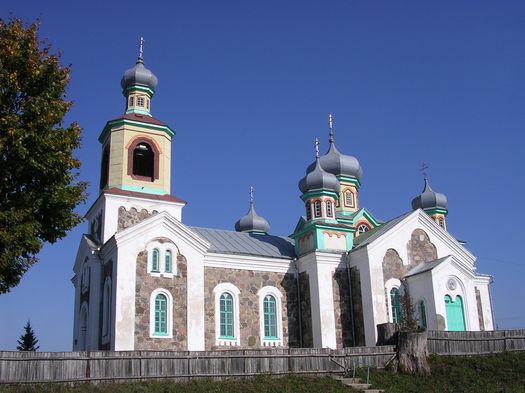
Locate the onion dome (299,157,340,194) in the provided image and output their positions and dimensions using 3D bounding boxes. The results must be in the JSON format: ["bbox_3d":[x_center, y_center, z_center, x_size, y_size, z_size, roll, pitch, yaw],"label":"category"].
[{"bbox_3d":[4.349,-1.488,44.474,3.060,2.970,3.060,7,-19,-26],"label":"onion dome"}]

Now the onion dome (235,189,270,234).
[{"bbox_3d":[-0.903,1.528,55.714,3.136,4.500,3.136,-2,-17,-1],"label":"onion dome"}]

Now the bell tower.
[{"bbox_3d":[-9.086,-5.924,42.450,4.725,13.440,4.725,8,-21,-27],"label":"bell tower"}]

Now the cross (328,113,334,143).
[{"bbox_3d":[6.083,-6.125,50.936,0.137,2.888,0.998,8,-21,-27],"label":"cross"}]

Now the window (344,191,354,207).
[{"bbox_3d":[7.085,0.114,47.038,0.977,1.491,0.168,8,-21,-27],"label":"window"}]

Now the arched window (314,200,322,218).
[{"bbox_3d":[4.112,0.922,42.646,0.522,1.278,0.135,-7,-18,16],"label":"arched window"}]

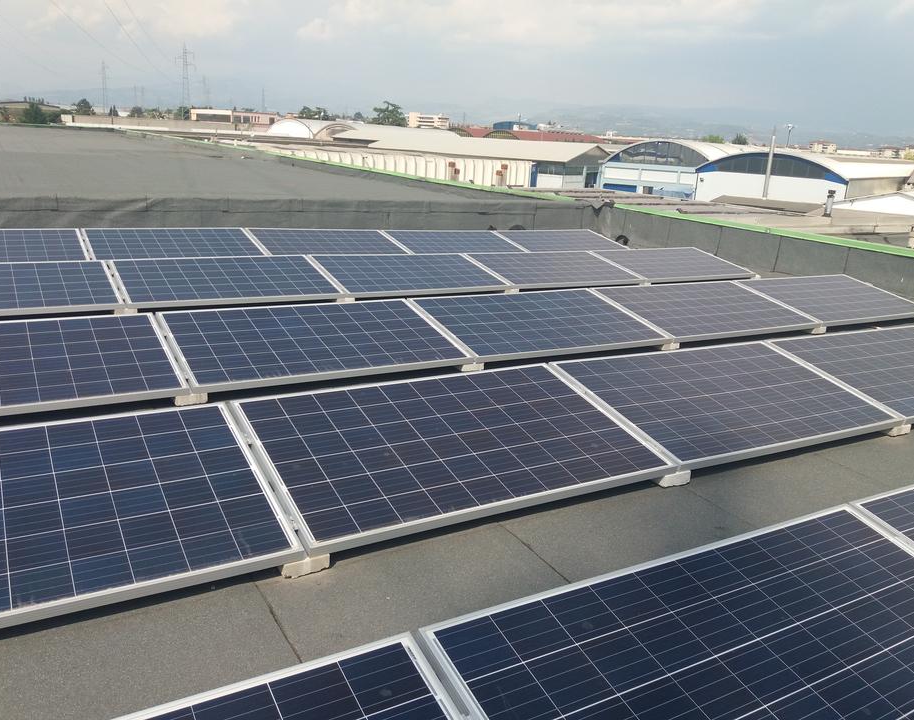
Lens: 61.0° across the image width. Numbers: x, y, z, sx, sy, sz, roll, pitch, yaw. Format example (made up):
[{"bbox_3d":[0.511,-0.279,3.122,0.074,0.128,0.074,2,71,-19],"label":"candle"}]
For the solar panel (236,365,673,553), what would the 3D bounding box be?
[{"bbox_3d":[-0.004,0.336,3.313,1.650,0.045,0.990,-6,29,-30],"label":"solar panel"}]

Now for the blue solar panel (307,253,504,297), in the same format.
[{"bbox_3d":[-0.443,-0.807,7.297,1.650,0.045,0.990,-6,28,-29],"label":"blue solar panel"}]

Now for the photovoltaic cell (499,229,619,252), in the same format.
[{"bbox_3d":[1.433,-1.592,10.488,1.650,0.045,0.990,-6,29,-30],"label":"photovoltaic cell"}]

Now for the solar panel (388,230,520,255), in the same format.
[{"bbox_3d":[-0.004,-1.450,9.649,1.650,0.045,0.990,-6,29,-30],"label":"solar panel"}]

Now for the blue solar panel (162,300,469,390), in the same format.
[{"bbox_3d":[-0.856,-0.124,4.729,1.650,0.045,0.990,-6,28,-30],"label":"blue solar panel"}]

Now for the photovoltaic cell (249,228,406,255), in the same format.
[{"bbox_3d":[-1.441,-1.308,8.810,1.650,0.045,0.990,-6,29,-30],"label":"photovoltaic cell"}]

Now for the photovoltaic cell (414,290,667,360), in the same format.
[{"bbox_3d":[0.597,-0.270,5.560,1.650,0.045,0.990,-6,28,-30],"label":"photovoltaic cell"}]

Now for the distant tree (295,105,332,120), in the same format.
[{"bbox_3d":[-33.645,-52.718,181.827,8.400,13.098,8.400,0,16,-11],"label":"distant tree"}]

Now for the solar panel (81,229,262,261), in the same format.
[{"bbox_3d":[-2.878,-1.165,7.972,1.650,0.045,0.990,-6,29,-30],"label":"solar panel"}]

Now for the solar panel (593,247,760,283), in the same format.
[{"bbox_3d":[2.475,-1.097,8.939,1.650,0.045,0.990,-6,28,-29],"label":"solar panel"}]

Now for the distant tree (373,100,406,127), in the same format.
[{"bbox_3d":[-14.978,-48.051,167.033,7.300,14.572,7.300,2,16,-6],"label":"distant tree"}]

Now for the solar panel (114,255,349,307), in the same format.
[{"bbox_3d":[-1.886,-0.664,6.376,1.650,0.045,0.990,-6,28,-29],"label":"solar panel"}]

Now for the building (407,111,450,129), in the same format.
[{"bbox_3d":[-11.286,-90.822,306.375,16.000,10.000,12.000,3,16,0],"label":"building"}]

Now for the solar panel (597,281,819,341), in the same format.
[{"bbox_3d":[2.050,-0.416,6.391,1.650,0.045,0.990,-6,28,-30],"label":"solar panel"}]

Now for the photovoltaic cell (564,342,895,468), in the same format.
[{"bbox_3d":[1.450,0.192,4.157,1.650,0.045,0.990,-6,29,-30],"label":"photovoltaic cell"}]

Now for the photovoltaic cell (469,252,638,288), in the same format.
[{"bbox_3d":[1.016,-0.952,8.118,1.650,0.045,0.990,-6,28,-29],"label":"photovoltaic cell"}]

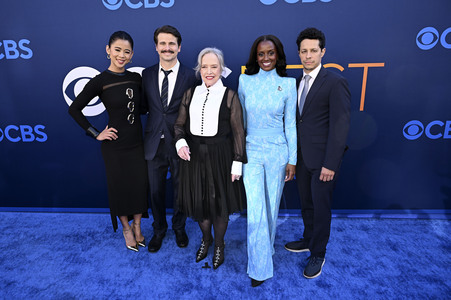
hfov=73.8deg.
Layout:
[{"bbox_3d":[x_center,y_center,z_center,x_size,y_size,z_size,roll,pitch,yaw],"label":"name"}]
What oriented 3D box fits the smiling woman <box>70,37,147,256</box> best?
[{"bbox_3d":[-0.916,-0.032,2.478,0.580,1.760,0.420,-7,15,-23],"label":"smiling woman"}]

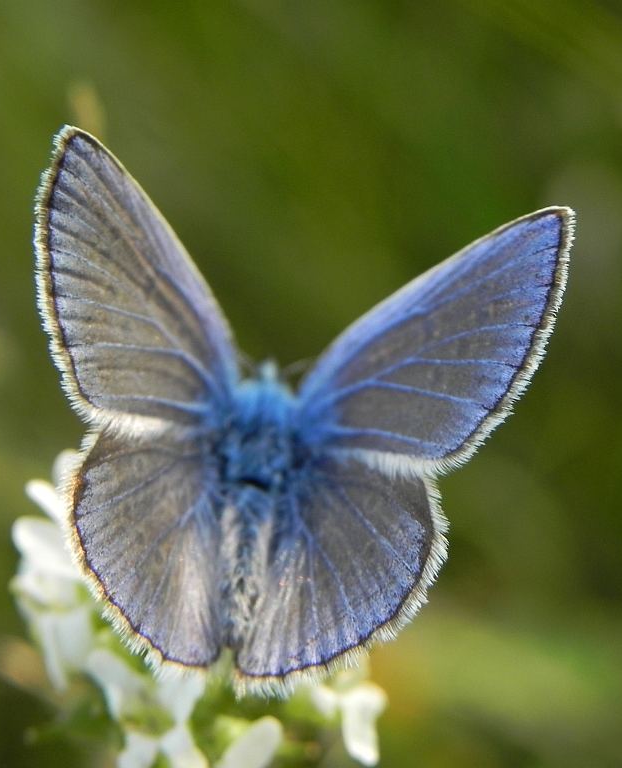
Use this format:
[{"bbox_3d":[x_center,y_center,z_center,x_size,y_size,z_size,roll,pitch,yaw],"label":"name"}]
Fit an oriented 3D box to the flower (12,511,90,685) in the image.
[{"bbox_3d":[-0.012,0.010,0.127,0.005,0.007,0.004,15,30,26],"label":"flower"}]

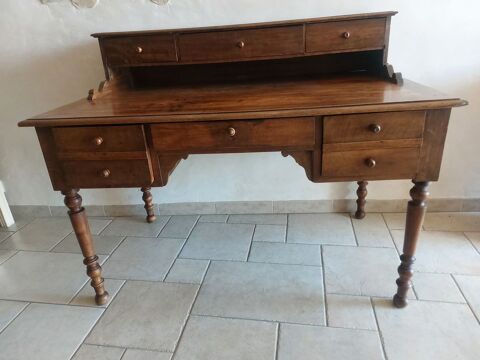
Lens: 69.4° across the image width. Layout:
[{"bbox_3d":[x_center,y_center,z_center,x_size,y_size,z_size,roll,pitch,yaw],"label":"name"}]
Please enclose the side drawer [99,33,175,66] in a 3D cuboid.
[{"bbox_3d":[-0.402,-0.565,1.496,0.298,0.110,0.220,-2,23,6],"label":"side drawer"}]

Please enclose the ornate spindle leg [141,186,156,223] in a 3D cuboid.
[{"bbox_3d":[-0.516,0.002,1.868,0.062,0.521,0.062,-2,23,6],"label":"ornate spindle leg"}]

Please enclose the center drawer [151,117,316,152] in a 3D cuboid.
[{"bbox_3d":[-0.005,-0.224,1.243,0.485,0.088,0.500,-2,23,6],"label":"center drawer"}]

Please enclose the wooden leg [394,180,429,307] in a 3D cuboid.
[{"bbox_3d":[0.576,0.225,1.177,0.064,0.521,0.064,-2,23,6],"label":"wooden leg"}]

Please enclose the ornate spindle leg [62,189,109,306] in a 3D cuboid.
[{"bbox_3d":[-0.566,0.256,1.288,0.064,0.521,0.064,-2,23,6],"label":"ornate spindle leg"}]

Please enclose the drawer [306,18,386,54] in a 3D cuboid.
[{"bbox_3d":[0.411,-0.590,1.416,0.298,0.110,0.220,-2,23,6],"label":"drawer"}]

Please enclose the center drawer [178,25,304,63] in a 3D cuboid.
[{"bbox_3d":[0.006,-0.574,1.457,0.500,0.110,0.220,-2,23,6],"label":"center drawer"}]

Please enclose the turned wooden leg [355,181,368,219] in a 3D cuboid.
[{"bbox_3d":[0.625,-0.029,1.758,0.062,0.521,0.062,-2,23,6],"label":"turned wooden leg"}]

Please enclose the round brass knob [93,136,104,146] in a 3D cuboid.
[{"bbox_3d":[-0.427,-0.119,1.054,0.024,0.024,0.028,-2,23,6],"label":"round brass knob"}]

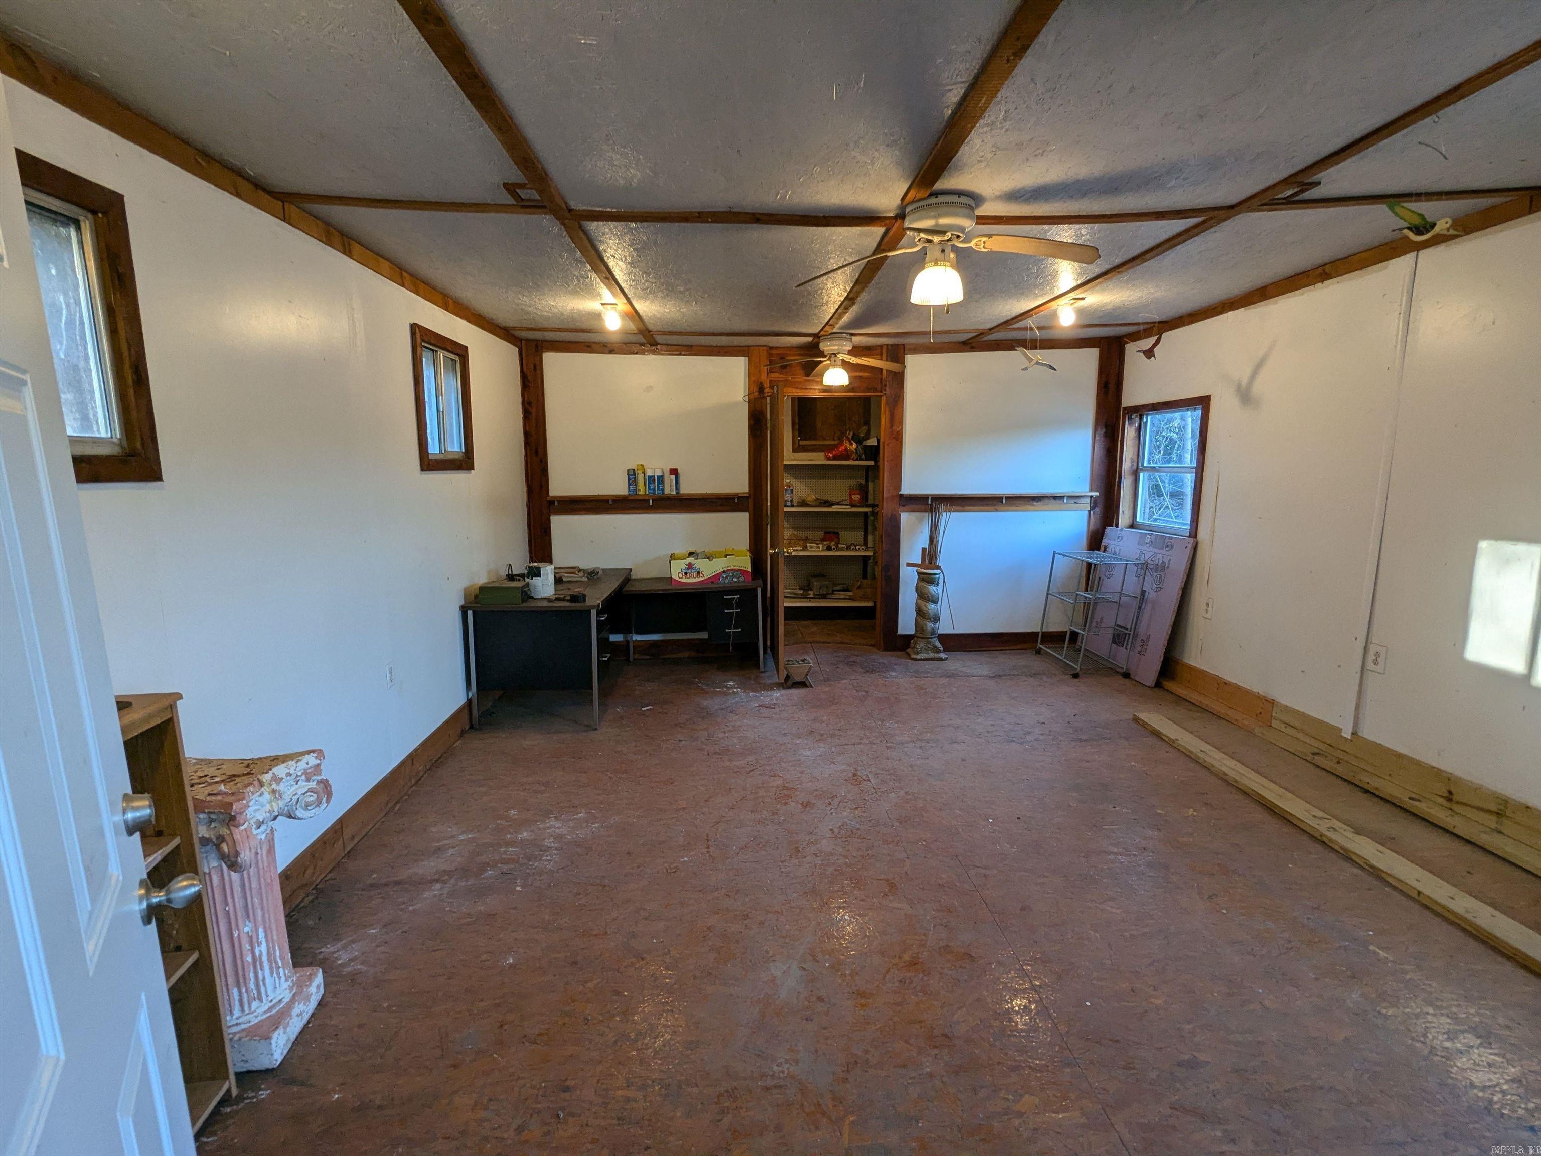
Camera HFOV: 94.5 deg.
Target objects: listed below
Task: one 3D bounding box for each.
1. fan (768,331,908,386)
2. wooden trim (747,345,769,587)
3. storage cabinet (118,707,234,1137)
[{"bbox_3d":[0.451,-1.482,4.862,1.072,0.329,1.072,-1,9,-2],"label":"fan"},{"bbox_3d":[-0.074,-0.686,5.531,0.146,2.120,0.055,-1,9,-2],"label":"wooden trim"},{"bbox_3d":[-1.399,0.825,1.272,0.290,1.015,0.760,-1,9,-7],"label":"storage cabinet"}]

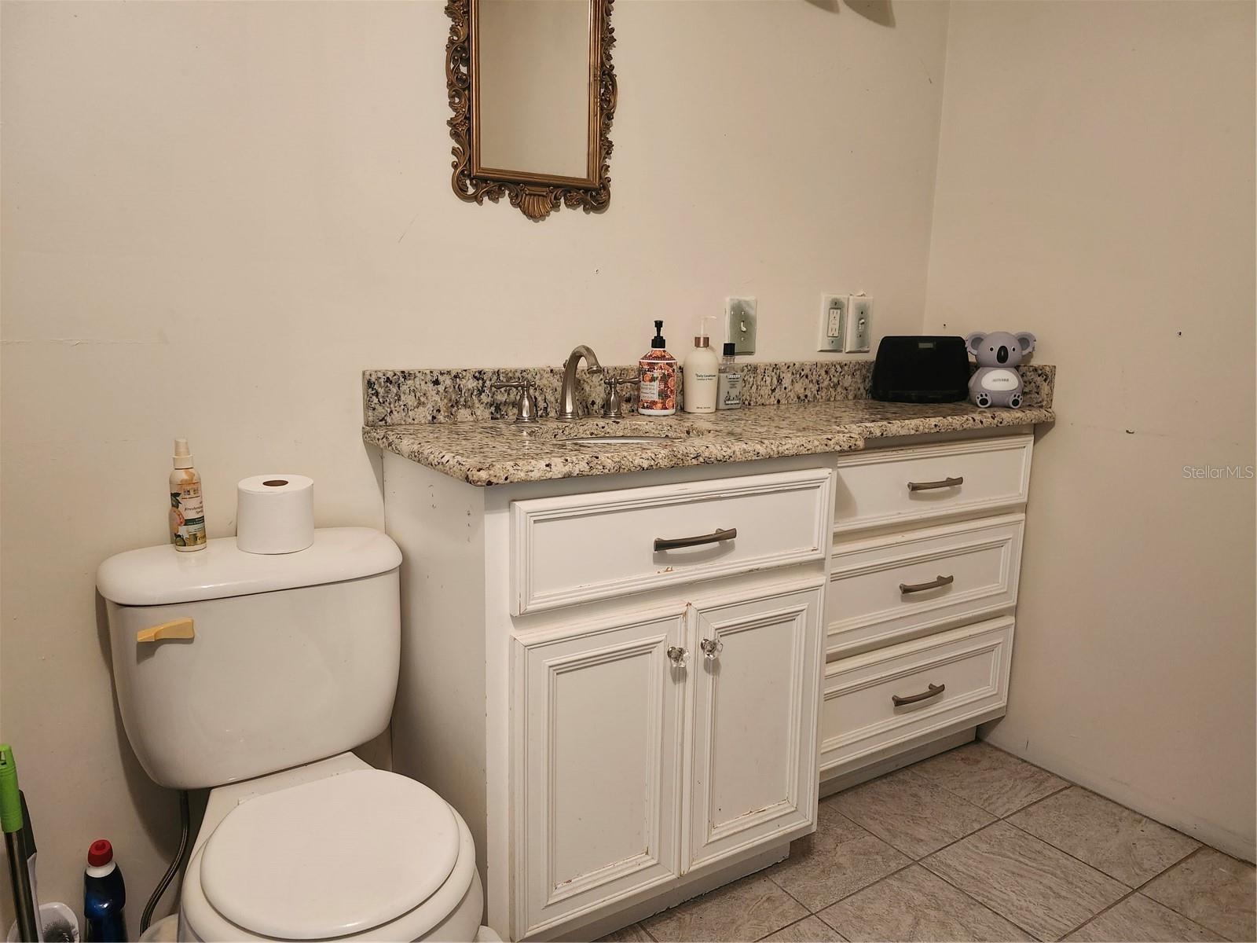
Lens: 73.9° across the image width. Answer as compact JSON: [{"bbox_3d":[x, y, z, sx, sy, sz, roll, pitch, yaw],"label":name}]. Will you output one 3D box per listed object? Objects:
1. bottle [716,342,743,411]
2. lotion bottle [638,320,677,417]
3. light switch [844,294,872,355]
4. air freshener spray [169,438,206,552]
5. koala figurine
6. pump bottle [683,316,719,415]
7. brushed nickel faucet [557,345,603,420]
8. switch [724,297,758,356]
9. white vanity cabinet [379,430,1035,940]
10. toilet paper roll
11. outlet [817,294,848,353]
[{"bbox_3d":[0.234,-0.219,1.919,0.062,0.151,0.036,-5,11,-32],"label":"bottle"},{"bbox_3d":[0.065,-0.221,1.782,0.082,0.198,0.082,2,10,8],"label":"lotion bottle"},{"bbox_3d":[0.608,-0.384,2.191,0.090,0.143,0.016,-5,11,-32],"label":"light switch"},{"bbox_3d":[-0.683,0.036,1.289,0.045,0.171,0.045,7,11,31],"label":"air freshener spray"},{"bbox_3d":[0.915,-0.253,2.066,0.168,0.181,0.130,3,10,12],"label":"koala figurine"},{"bbox_3d":[0.163,-0.234,1.834,0.076,0.207,0.076,1,9,0],"label":"pump bottle"},{"bbox_3d":[-0.092,-0.170,1.627,0.052,0.146,0.145,-5,11,-32],"label":"brushed nickel faucet"},{"bbox_3d":[0.268,-0.344,1.977,0.089,0.131,0.018,-5,11,-32],"label":"switch"},{"bbox_3d":[0.313,0.360,1.836,1.528,0.872,0.505,-5,11,-32],"label":"white vanity cabinet"},{"bbox_3d":[-0.554,0.066,1.315,0.108,0.105,0.108,-5,11,-32],"label":"toilet paper roll"},{"bbox_3d":[0.525,-0.379,2.141,0.090,0.143,0.012,-5,11,-32],"label":"outlet"}]

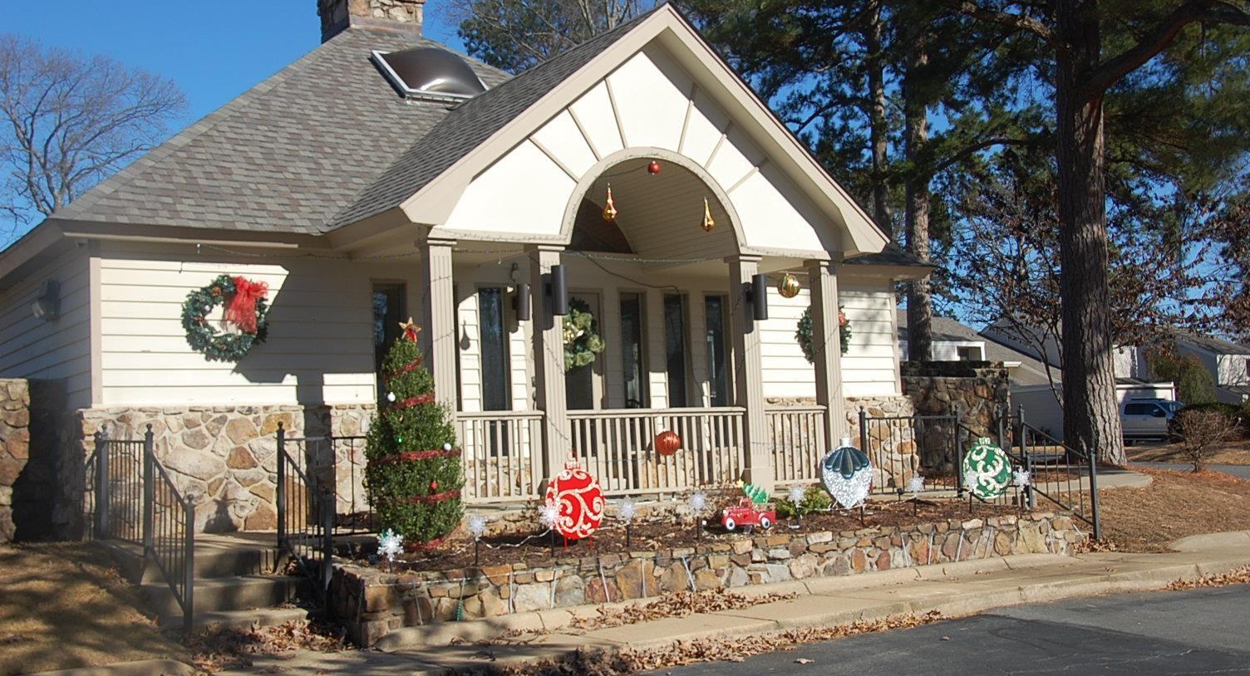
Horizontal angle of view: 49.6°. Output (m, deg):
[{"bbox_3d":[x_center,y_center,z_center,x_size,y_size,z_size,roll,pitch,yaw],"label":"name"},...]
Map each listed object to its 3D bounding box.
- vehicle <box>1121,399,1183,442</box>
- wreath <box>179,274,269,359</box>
[{"bbox_3d":[21.662,3.539,57.000,5.300,1.870,1.980,-5,-5,22],"label":"vehicle"},{"bbox_3d":[-3.783,-0.185,12.815,0.823,0.823,0.196,1,-6,-35],"label":"wreath"}]

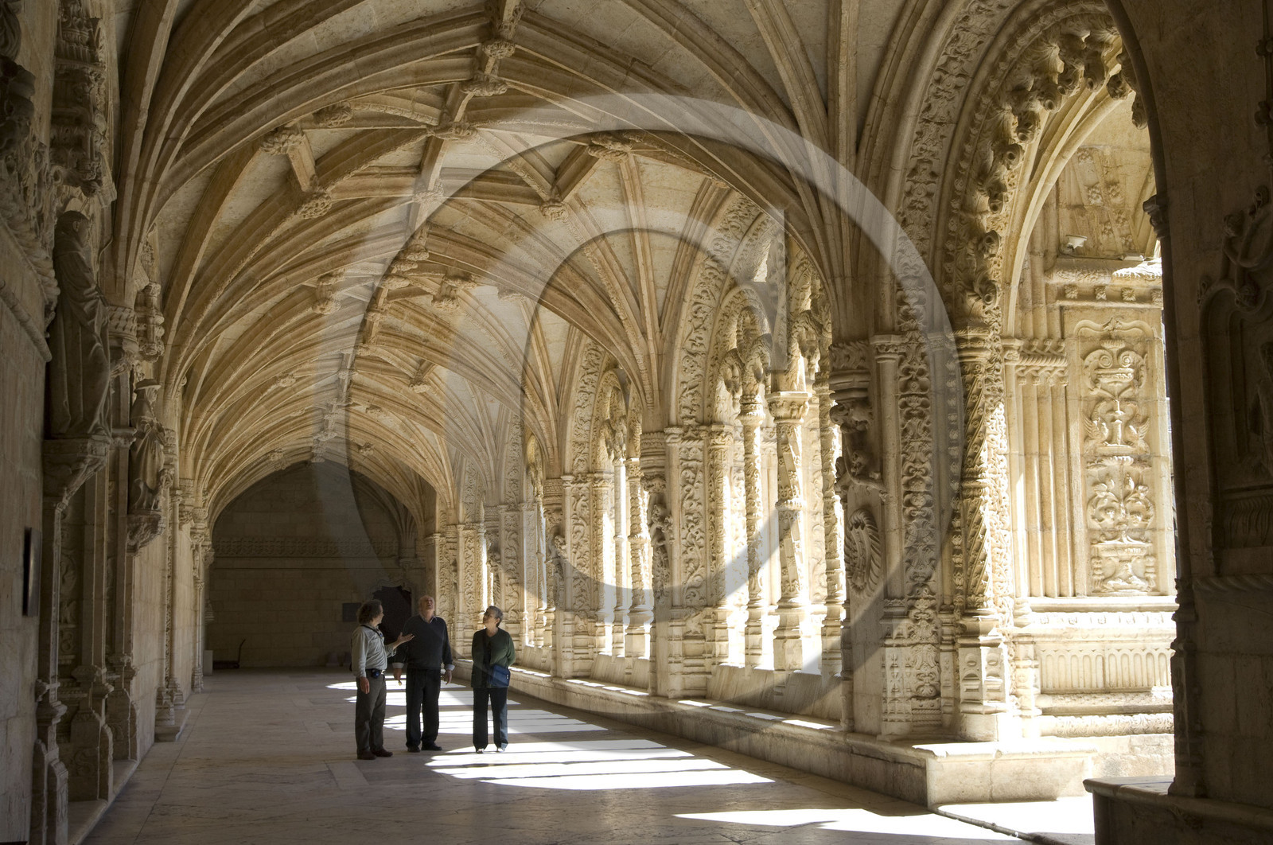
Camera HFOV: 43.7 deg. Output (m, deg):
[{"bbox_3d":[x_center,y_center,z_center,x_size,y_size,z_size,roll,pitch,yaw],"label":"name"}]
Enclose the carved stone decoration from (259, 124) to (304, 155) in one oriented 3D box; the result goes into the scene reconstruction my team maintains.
[{"bbox_3d":[-3.813,-3.040,17.065,0.460,0.220,0.460,1,-7,-14],"label":"carved stone decoration"}]

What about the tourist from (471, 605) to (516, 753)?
[{"bbox_3d":[-1.643,2.916,18.132,0.500,1.640,0.340,-2,-7,10],"label":"tourist"}]

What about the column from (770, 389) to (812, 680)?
[{"bbox_3d":[1.758,1.259,18.231,0.375,3.186,0.365,-1,-7,0],"label":"column"}]

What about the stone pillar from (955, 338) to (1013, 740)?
[{"bbox_3d":[2.935,0.939,13.482,0.370,3.440,0.370,1,-7,-14],"label":"stone pillar"}]

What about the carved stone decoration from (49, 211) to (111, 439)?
[{"bbox_3d":[-3.332,-0.565,9.517,0.340,1.310,0.420,1,-7,-14],"label":"carved stone decoration"}]

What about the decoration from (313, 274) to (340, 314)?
[{"bbox_3d":[-4.942,-2.040,25.307,0.385,0.556,0.456,1,-7,-14],"label":"decoration"}]

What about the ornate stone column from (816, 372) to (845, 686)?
[{"bbox_3d":[2.101,1.097,17.223,0.290,3.275,0.290,1,-7,-14],"label":"ornate stone column"}]

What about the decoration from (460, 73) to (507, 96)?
[{"bbox_3d":[-1.457,-3.233,15.177,0.430,0.130,0.420,1,-7,-14],"label":"decoration"}]

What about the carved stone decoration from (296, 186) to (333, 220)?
[{"bbox_3d":[-3.755,-2.568,18.576,0.420,0.280,0.420,1,-7,-14],"label":"carved stone decoration"}]

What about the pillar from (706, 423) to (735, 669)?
[{"bbox_3d":[1.107,1.607,21.074,0.360,3.251,0.360,-1,-7,0],"label":"pillar"}]

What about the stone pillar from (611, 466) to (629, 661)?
[{"bbox_3d":[-0.276,2.304,26.588,0.243,3.249,0.243,1,-7,-14],"label":"stone pillar"}]

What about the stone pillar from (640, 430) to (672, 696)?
[{"bbox_3d":[0.265,1.899,21.571,0.334,3.561,0.466,1,-7,-14],"label":"stone pillar"}]

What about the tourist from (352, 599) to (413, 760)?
[{"bbox_3d":[-2.819,2.830,17.594,0.600,1.720,0.500,-3,-7,20],"label":"tourist"}]

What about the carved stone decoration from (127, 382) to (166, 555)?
[{"bbox_3d":[-4.951,0.445,16.048,0.350,1.700,0.440,0,-7,-4],"label":"carved stone decoration"}]

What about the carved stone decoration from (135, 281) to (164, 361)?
[{"bbox_3d":[-4.983,-1.033,16.221,0.300,0.760,0.400,1,-7,-14],"label":"carved stone decoration"}]

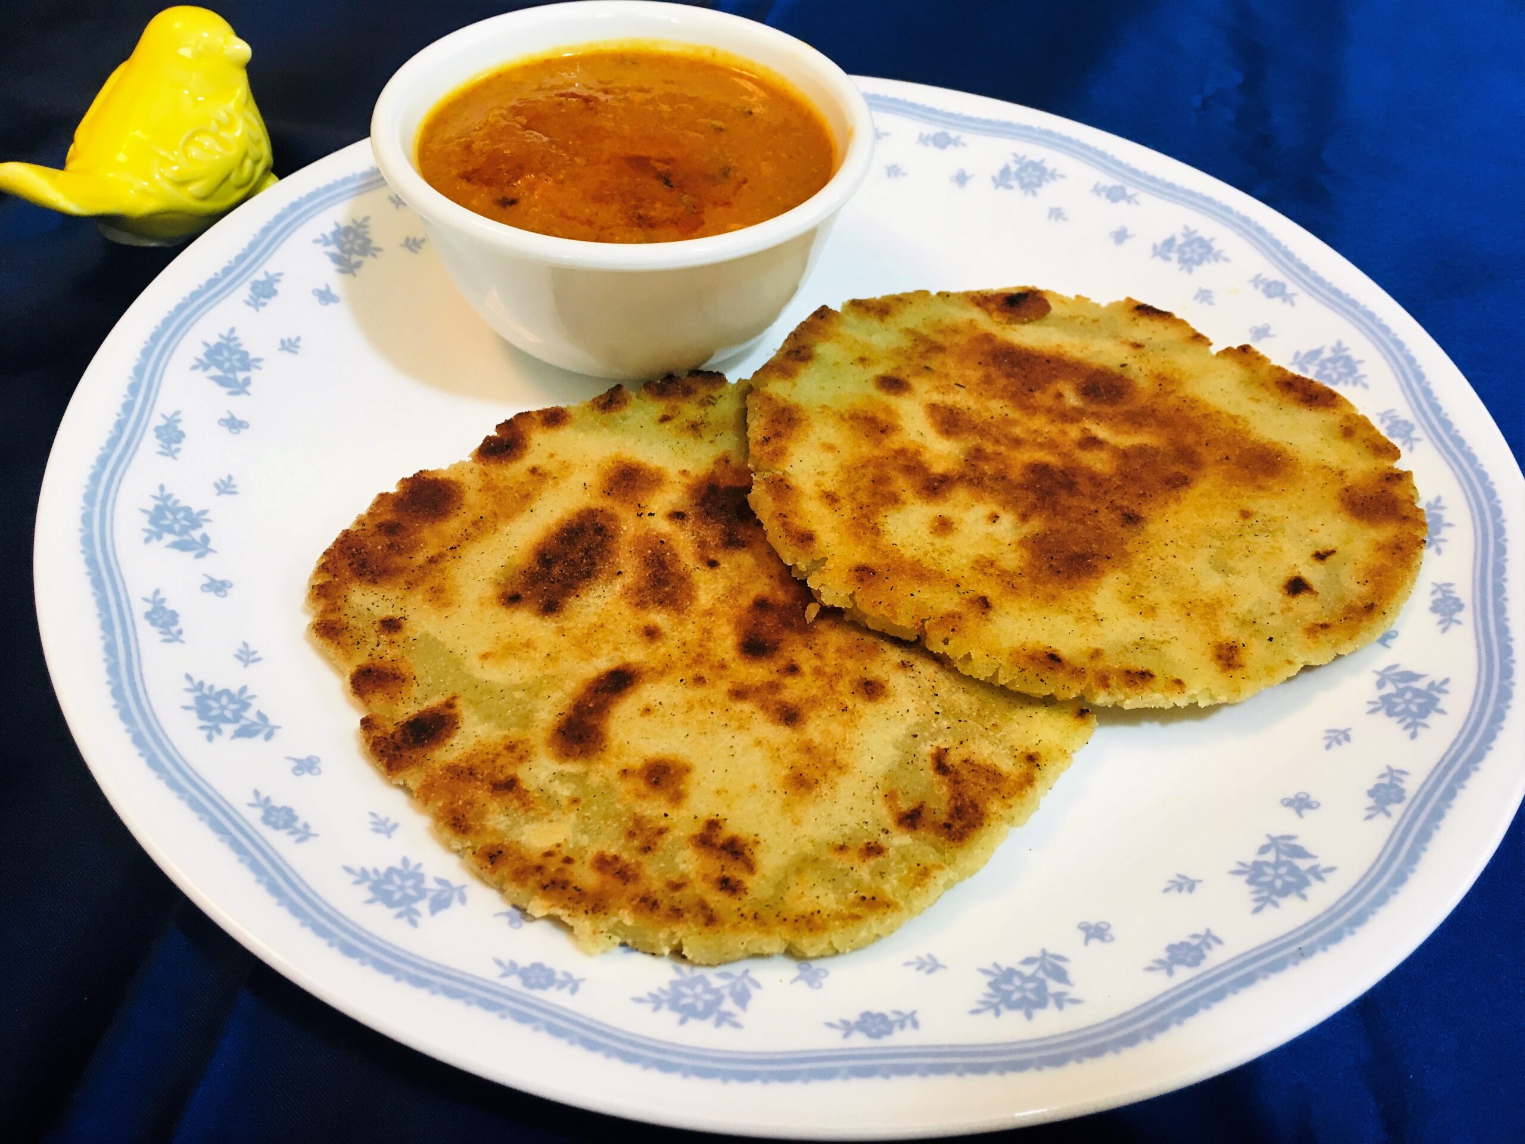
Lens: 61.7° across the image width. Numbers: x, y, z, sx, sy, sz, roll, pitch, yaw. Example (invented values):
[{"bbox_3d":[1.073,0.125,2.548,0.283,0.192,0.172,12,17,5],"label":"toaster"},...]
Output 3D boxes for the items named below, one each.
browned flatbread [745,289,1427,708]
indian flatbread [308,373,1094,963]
[{"bbox_3d":[0.056,-0.018,0.233,0.122,0.009,0.112,4,43,0],"label":"browned flatbread"},{"bbox_3d":[-0.009,0.009,0.214,0.126,0.009,0.121,4,47,0],"label":"indian flatbread"}]

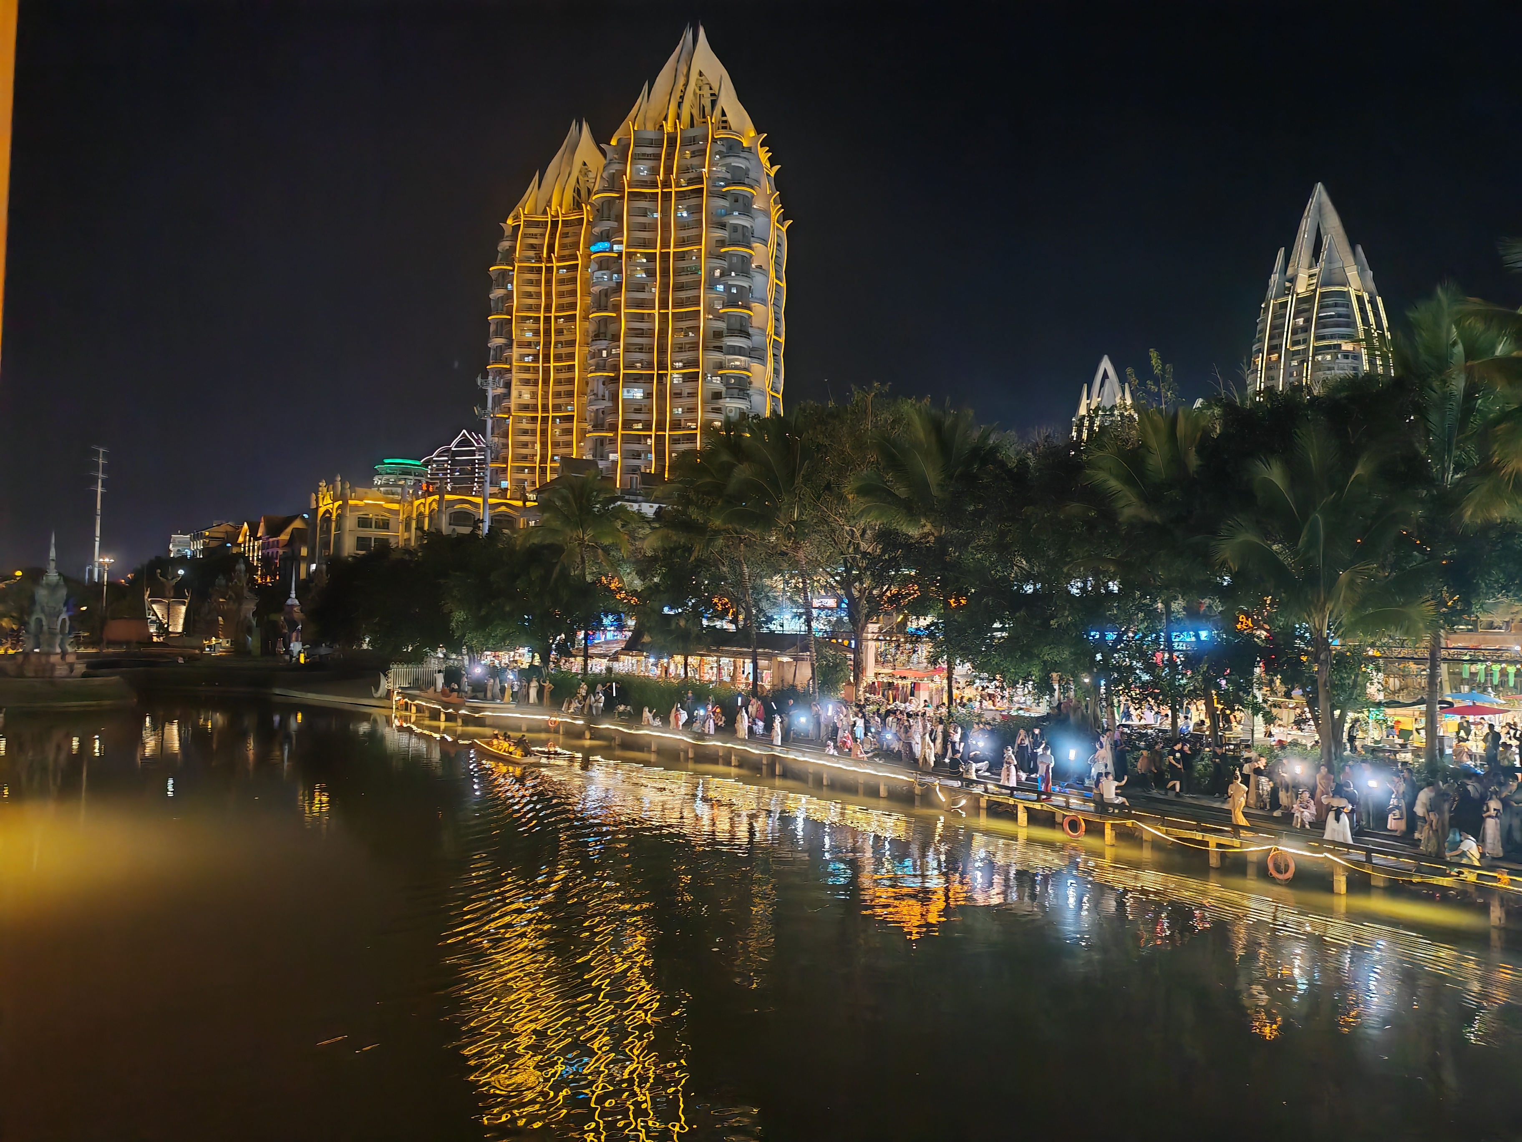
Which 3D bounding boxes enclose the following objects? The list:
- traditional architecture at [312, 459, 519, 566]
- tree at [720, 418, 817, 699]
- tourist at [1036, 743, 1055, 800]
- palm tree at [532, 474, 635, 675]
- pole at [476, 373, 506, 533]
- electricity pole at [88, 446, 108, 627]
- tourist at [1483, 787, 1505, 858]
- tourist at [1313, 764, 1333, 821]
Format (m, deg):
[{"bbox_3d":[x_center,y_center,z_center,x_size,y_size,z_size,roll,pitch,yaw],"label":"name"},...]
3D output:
[{"bbox_3d":[-54.702,-2.636,188.000,28.000,27.300,18.000,3,-3,-37],"label":"traditional architecture"},{"bbox_3d":[0.732,-0.264,58.500,5.200,15.120,5.200,1,-2,0],"label":"tree"},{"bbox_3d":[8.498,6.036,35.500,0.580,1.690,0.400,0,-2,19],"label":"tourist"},{"bbox_3d":[-12.494,1.011,84.000,7.400,15.716,7.400,1,-3,0],"label":"palm tree"},{"bbox_3d":[-33.186,-6.298,145.000,3.200,35.433,3.200,1,-3,0],"label":"pole"},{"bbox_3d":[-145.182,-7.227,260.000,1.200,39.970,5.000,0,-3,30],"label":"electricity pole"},{"bbox_3d":[16.905,5.825,27.400,0.520,1.630,0.380,1,-2,2],"label":"tourist"},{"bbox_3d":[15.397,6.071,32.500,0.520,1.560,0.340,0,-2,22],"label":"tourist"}]

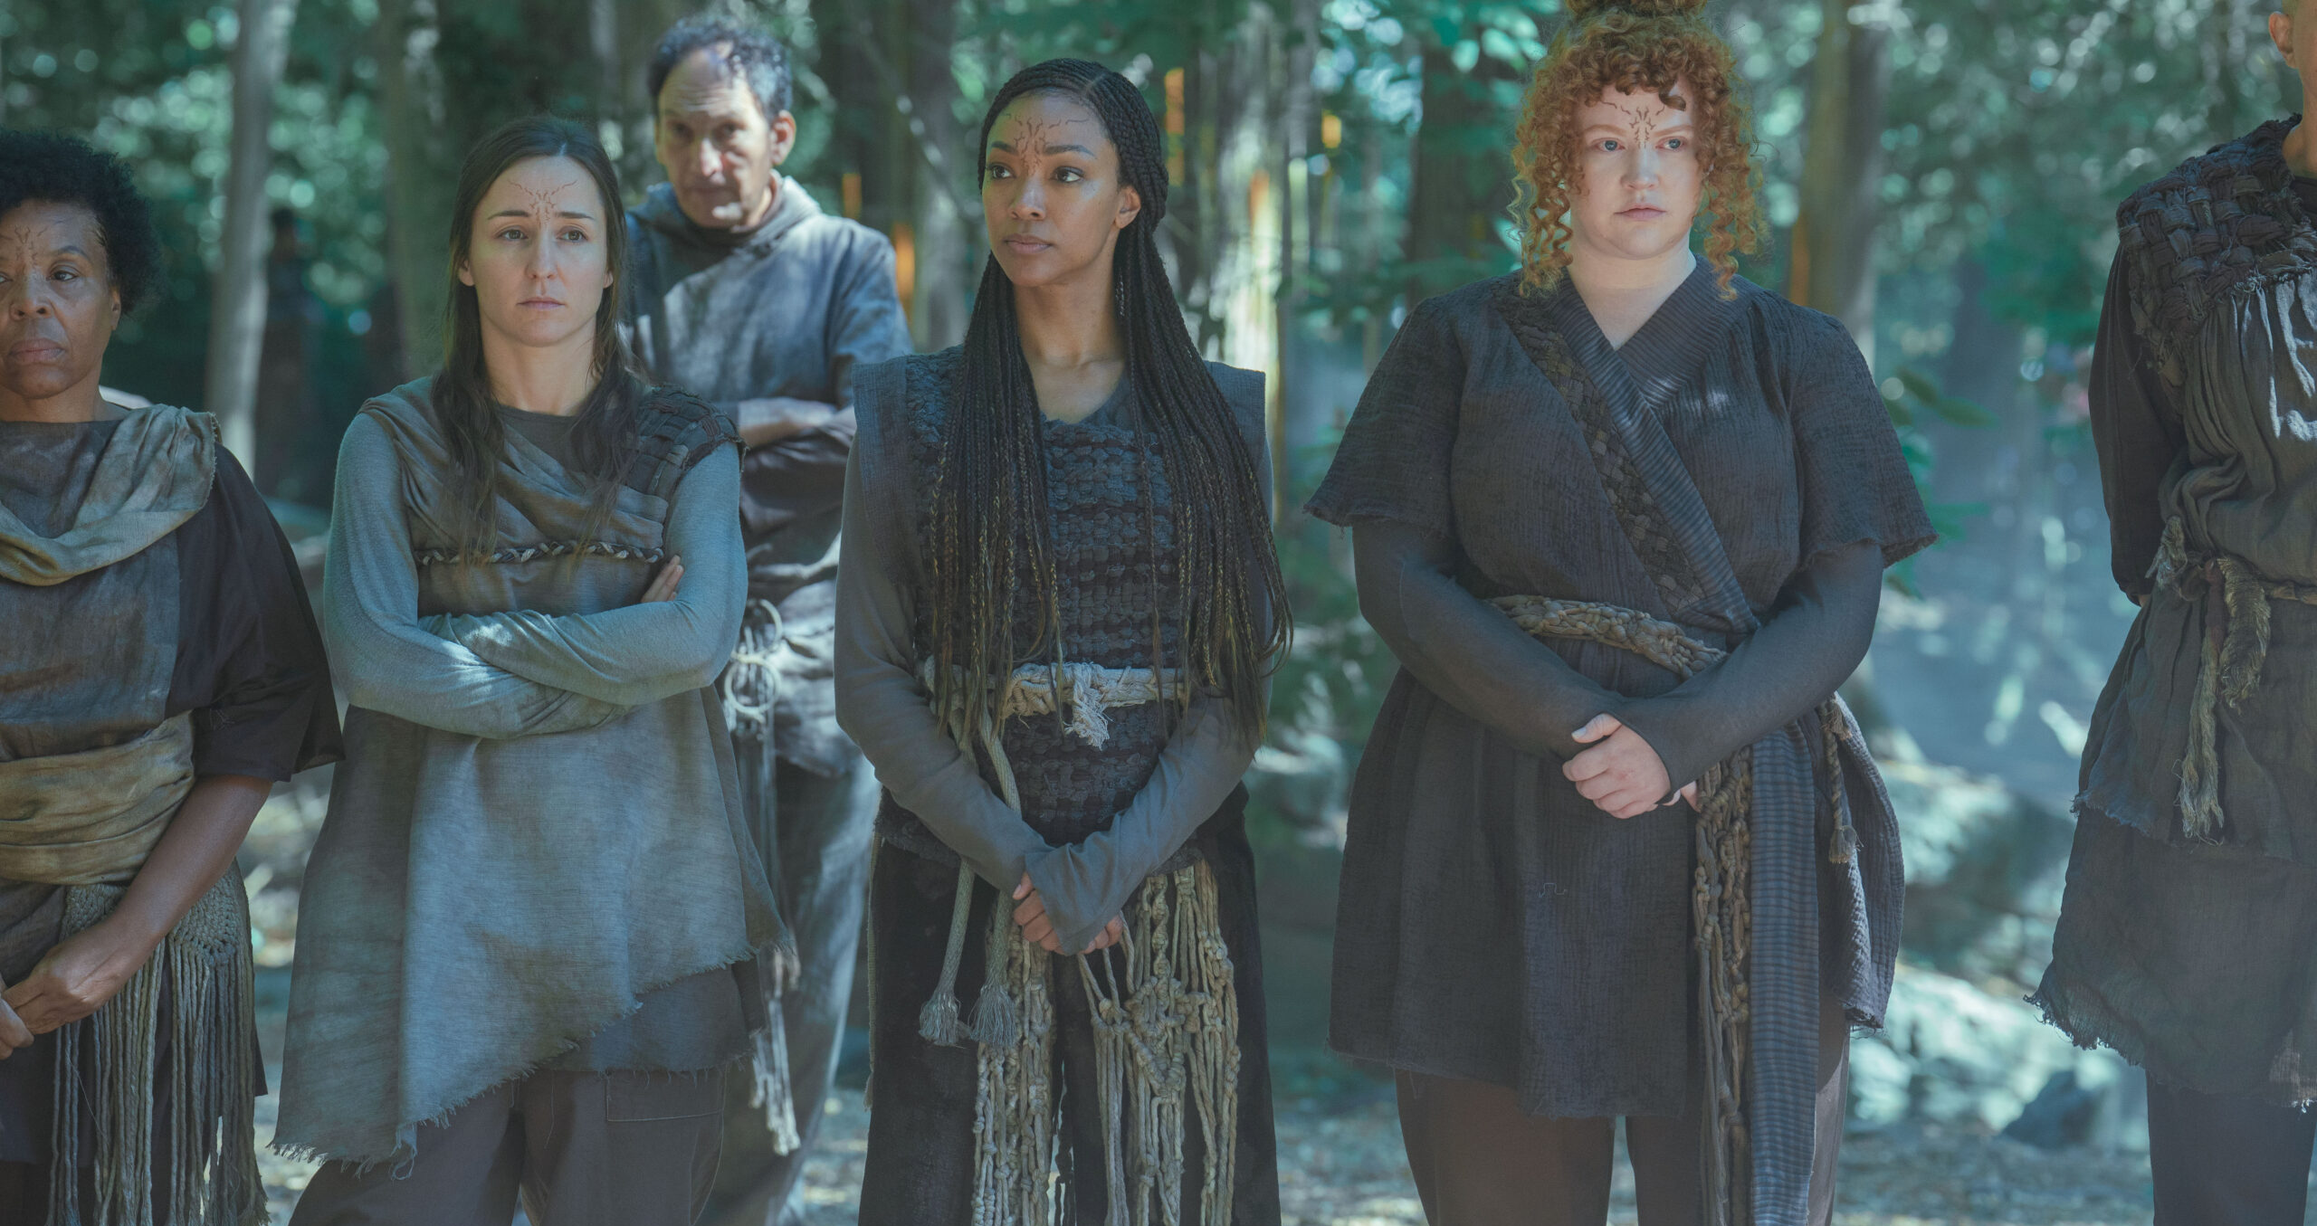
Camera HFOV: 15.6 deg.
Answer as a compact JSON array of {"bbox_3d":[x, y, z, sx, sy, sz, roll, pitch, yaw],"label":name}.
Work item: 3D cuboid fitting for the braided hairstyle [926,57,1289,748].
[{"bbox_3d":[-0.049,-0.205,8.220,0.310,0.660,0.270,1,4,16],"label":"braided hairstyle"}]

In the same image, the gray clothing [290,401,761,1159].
[{"bbox_3d":[-0.628,0.160,8.400,0.470,0.765,0.360,0,4,-2],"label":"gray clothing"}]

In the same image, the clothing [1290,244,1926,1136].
[{"bbox_3d":[0.450,0.081,8.250,0.600,0.830,0.420,0,4,-2],"label":"clothing"}]

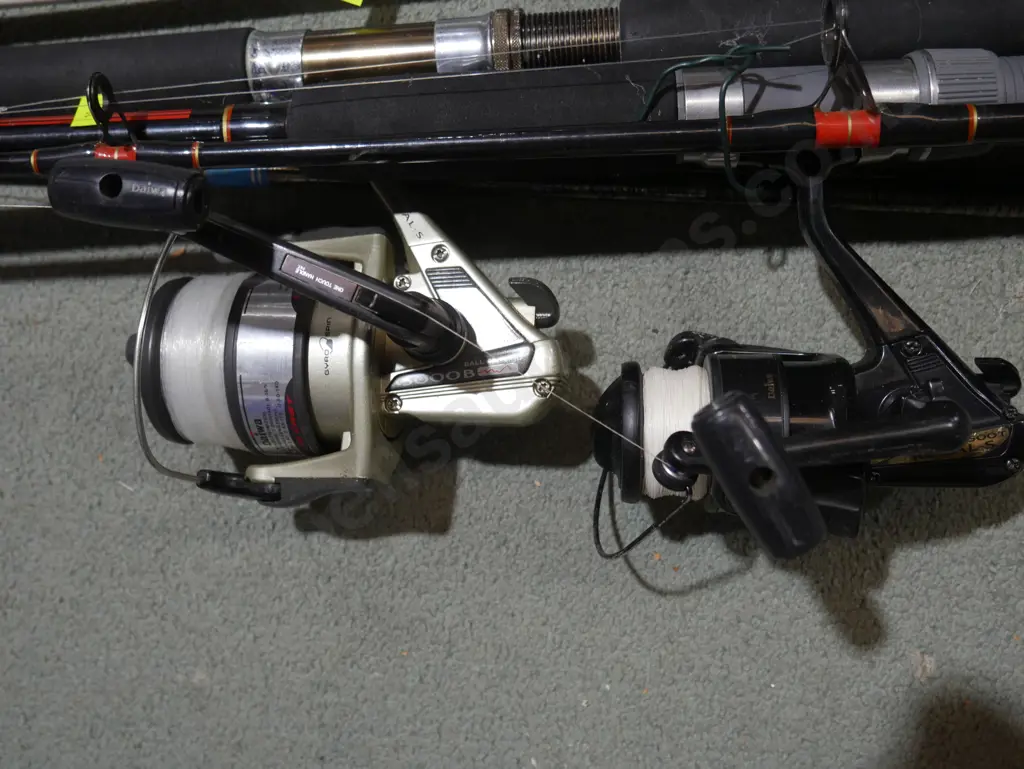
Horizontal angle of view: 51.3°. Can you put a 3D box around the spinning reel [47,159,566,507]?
[{"bbox_3d":[-0.067,-0.033,0.363,0.166,0.140,0.142,-2,78,7],"label":"spinning reel"}]

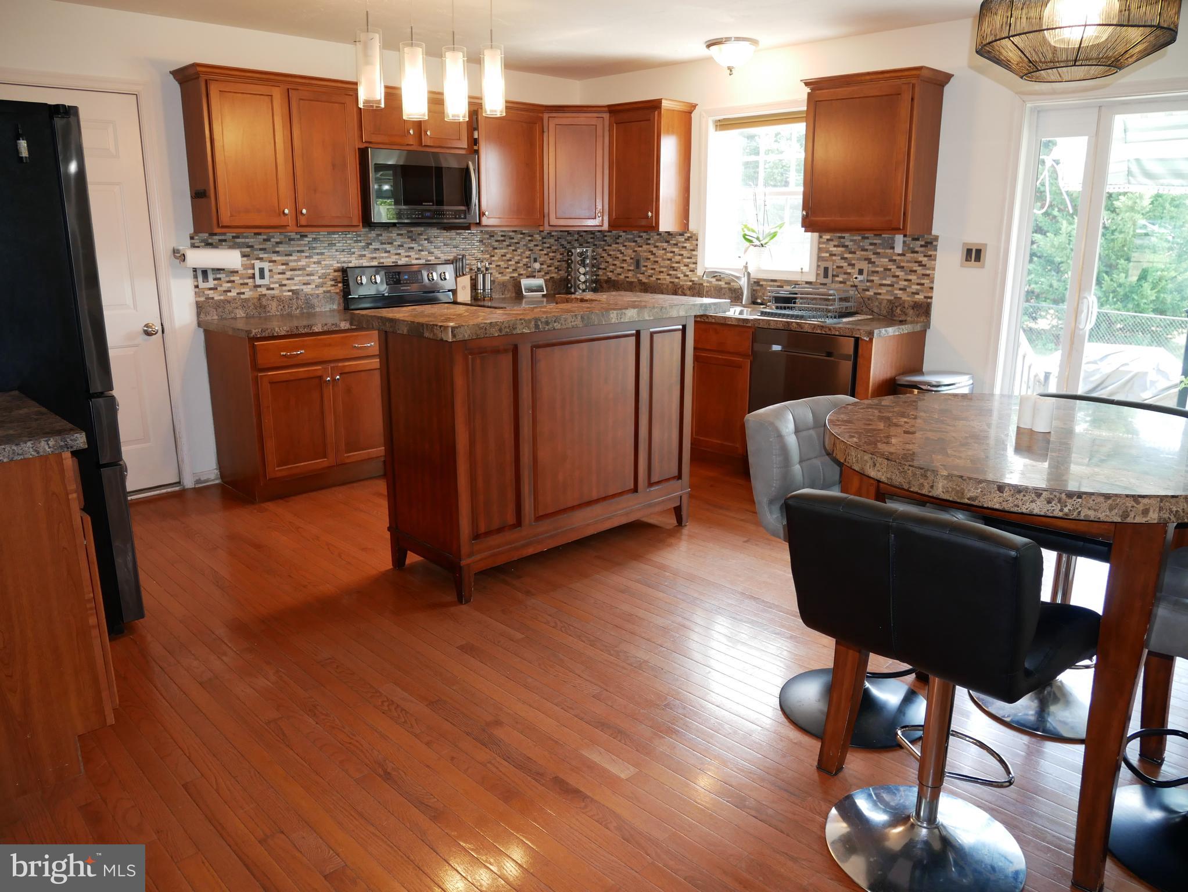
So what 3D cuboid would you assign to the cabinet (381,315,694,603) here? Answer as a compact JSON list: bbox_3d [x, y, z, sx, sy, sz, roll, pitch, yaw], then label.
[{"bbox_3d":[-0.197,-0.040,3.611,1.299,0.999,0.514,-14,20,-41],"label":"cabinet"}]

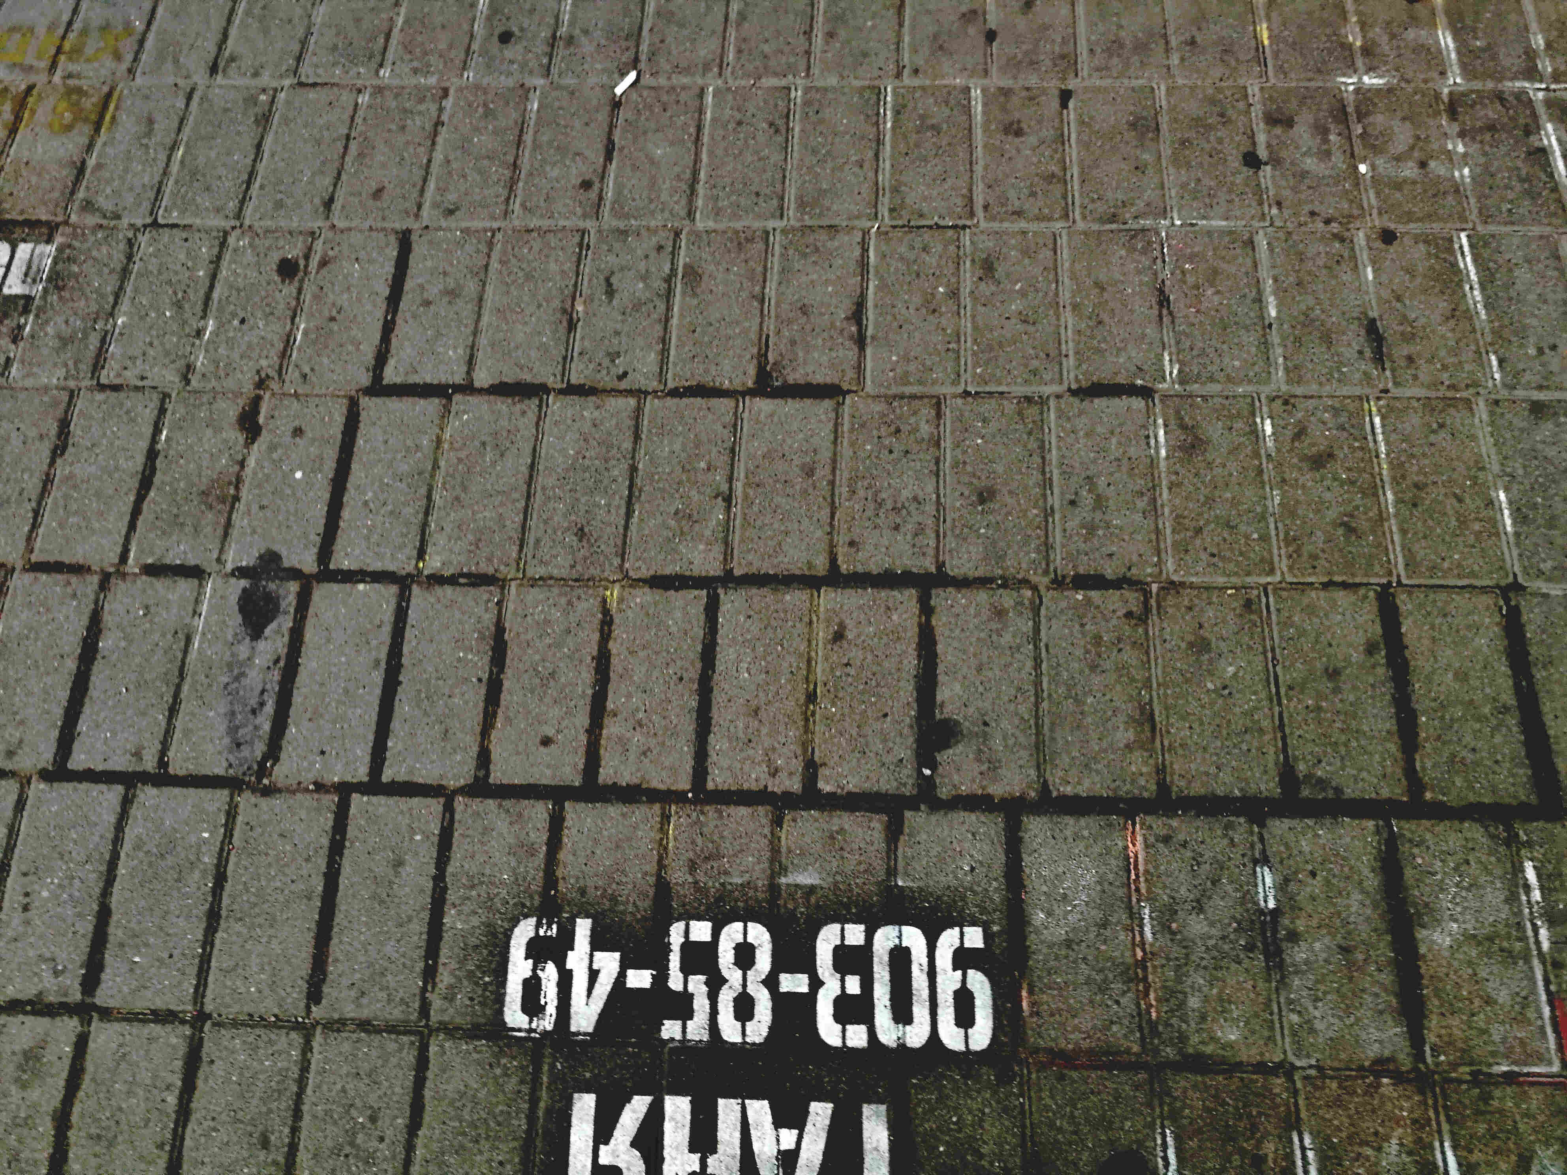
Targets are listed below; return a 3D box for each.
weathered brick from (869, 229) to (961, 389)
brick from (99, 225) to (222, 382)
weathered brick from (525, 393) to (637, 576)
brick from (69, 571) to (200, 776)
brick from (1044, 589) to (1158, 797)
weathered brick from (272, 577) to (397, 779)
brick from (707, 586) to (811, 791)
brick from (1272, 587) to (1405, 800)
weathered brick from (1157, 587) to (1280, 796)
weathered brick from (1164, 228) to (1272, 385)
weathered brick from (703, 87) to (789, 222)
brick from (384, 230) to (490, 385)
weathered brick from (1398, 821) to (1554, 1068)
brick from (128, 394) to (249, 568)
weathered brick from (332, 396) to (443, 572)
[{"bbox_3d":[0.147,-0.294,1.358,0.099,0.060,0.200,1,69,4],"label":"weathered brick"},{"bbox_3d":[-0.686,-0.304,1.387,0.097,0.060,0.198,1,68,5],"label":"brick"},{"bbox_3d":[-0.205,-0.097,1.302,0.099,0.060,0.200,1,69,4],"label":"weathered brick"},{"bbox_3d":[-0.646,0.094,1.253,0.099,0.060,0.200,0,69,3],"label":"brick"},{"bbox_3d":[0.287,0.103,1.126,0.098,0.060,0.199,0,69,6],"label":"brick"},{"bbox_3d":[-0.424,0.099,1.200,0.098,0.060,0.199,1,70,6],"label":"weathered brick"},{"bbox_3d":[-0.017,0.101,1.160,0.098,0.060,0.199,0,69,6],"label":"brick"},{"bbox_3d":[0.503,0.104,1.131,0.097,0.060,0.198,1,68,5],"label":"brick"},{"bbox_3d":[0.396,0.103,1.140,0.097,0.060,0.198,1,68,5],"label":"weathered brick"},{"bbox_3d":[0.469,-0.291,1.338,0.099,0.060,0.200,1,69,4],"label":"weathered brick"},{"bbox_3d":[-0.039,-0.475,1.398,0.098,0.060,0.199,1,67,5],"label":"weathered brick"},{"bbox_3d":[-0.377,-0.296,1.360,0.097,0.060,0.198,1,68,5],"label":"brick"},{"bbox_3d":[0.561,0.298,1.019,0.098,0.060,0.199,-1,69,6],"label":"weathered brick"},{"bbox_3d":[-0.611,-0.103,1.300,0.097,0.060,0.198,1,68,5],"label":"brick"},{"bbox_3d":[-0.397,-0.097,1.266,0.098,0.060,0.199,1,69,5],"label":"weathered brick"}]

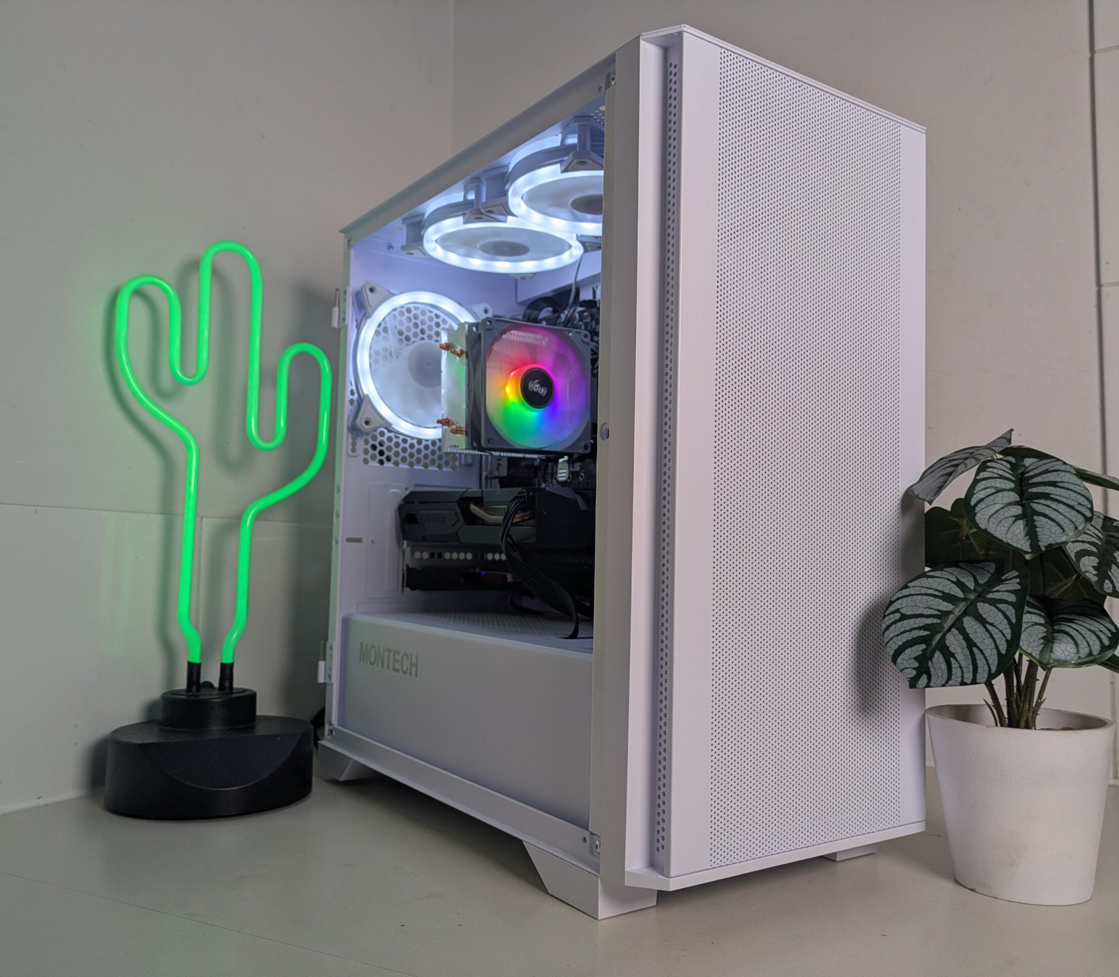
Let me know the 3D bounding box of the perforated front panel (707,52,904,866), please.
[{"bbox_3d":[0.131,-0.015,0.493,0.146,0.394,0.012,4,-5,-35],"label":"perforated front panel"}]

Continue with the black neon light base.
[{"bbox_3d":[-0.240,0.175,0.649,0.134,0.071,0.124,4,-4,-30],"label":"black neon light base"}]

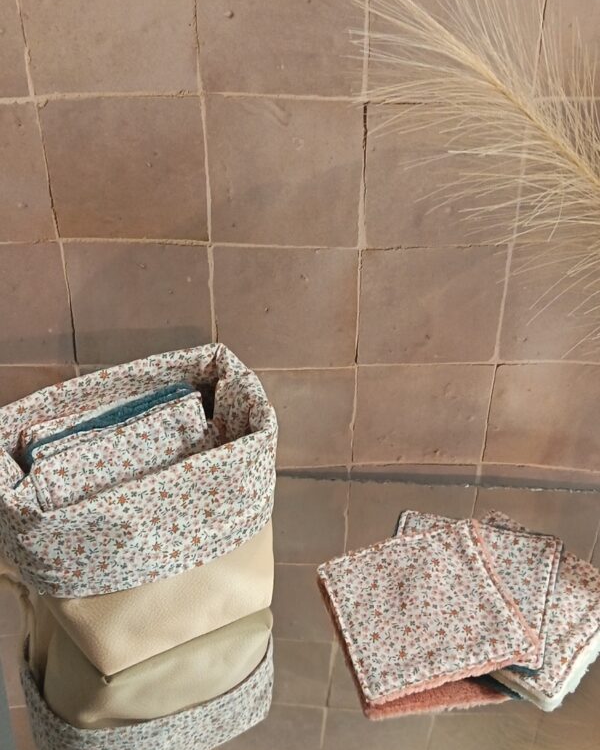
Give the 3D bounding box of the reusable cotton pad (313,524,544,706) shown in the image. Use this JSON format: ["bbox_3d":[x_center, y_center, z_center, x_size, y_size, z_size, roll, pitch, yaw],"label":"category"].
[{"bbox_3d":[0.084,0.161,0.757,0.116,0.011,0.116,-15,42,-9],"label":"reusable cotton pad"}]

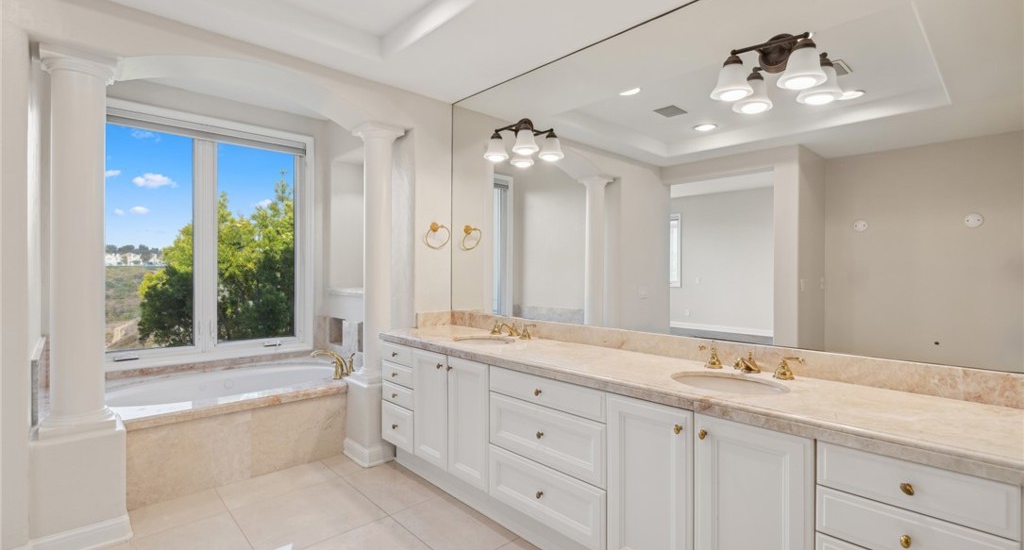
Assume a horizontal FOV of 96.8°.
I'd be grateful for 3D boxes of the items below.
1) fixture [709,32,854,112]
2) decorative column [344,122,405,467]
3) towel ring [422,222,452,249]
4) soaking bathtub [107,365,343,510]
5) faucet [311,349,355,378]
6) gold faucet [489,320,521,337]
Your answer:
[{"bbox_3d":[0.950,-0.798,1.695,0.203,0.252,0.396,0,1,-44],"label":"fixture"},{"bbox_3d":[-0.909,0.111,3.074,0.320,2.177,0.320,0,1,-44],"label":"decorative column"},{"bbox_3d":[-0.516,-0.282,3.164,0.178,0.182,0.074,0,1,-44],"label":"towel ring"},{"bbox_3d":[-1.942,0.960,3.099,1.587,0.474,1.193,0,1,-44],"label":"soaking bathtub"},{"bbox_3d":[-1.304,0.630,3.303,0.277,0.194,0.314,0,0,1],"label":"faucet"},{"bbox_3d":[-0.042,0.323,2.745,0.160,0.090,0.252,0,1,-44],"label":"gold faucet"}]

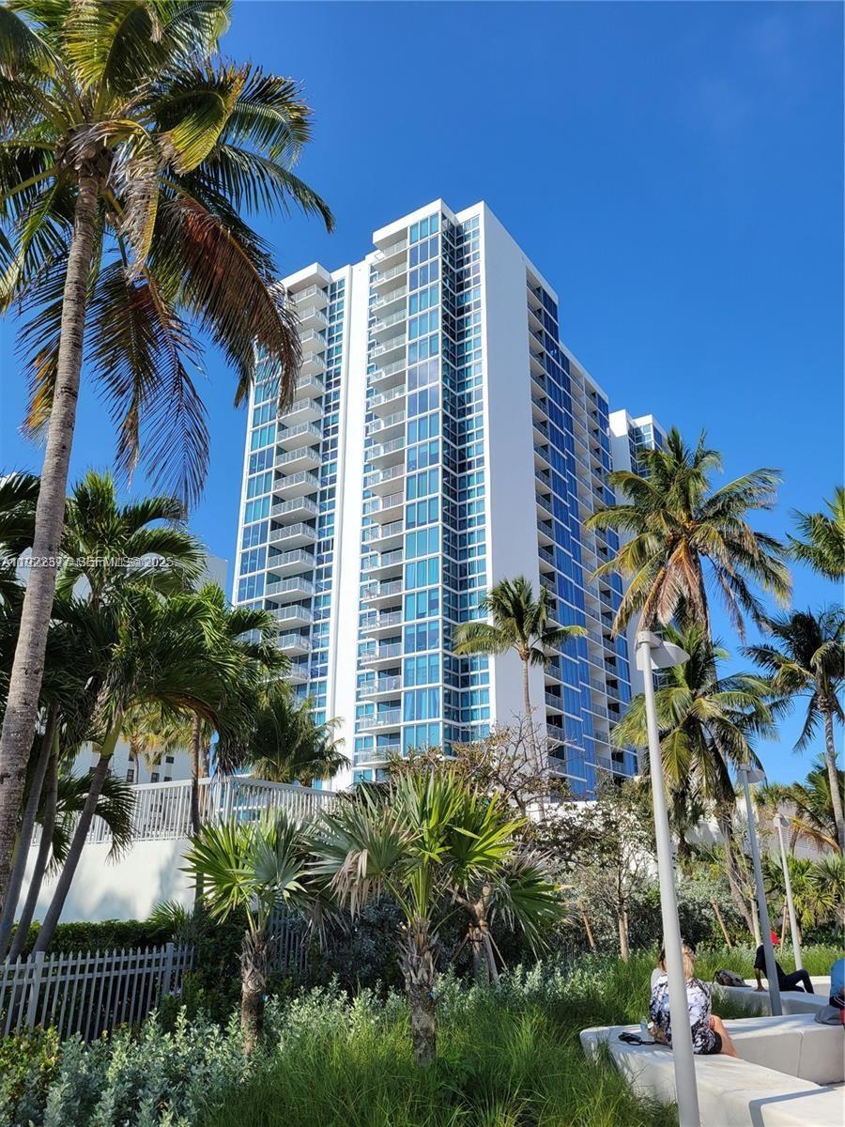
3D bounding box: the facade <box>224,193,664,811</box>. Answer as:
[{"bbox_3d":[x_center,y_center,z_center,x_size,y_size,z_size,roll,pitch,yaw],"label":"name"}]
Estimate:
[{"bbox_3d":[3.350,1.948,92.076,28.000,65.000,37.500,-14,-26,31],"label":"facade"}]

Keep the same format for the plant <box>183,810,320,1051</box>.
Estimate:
[{"bbox_3d":[-1.569,3.296,7.404,1.250,2.200,1.250,4,-22,-10],"label":"plant"}]

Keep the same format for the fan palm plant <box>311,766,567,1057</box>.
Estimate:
[{"bbox_3d":[0.118,2.993,7.097,1.950,2.550,1.800,0,-22,1],"label":"fan palm plant"}]

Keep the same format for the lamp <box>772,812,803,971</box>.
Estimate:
[{"bbox_3d":[7.978,7.071,18.032,0.430,3.400,0.280,-7,-23,18],"label":"lamp"}]

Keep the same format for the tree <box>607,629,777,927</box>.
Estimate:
[{"bbox_3d":[6.929,5.203,20.538,4.100,7.900,4.100,-7,-23,17],"label":"tree"}]

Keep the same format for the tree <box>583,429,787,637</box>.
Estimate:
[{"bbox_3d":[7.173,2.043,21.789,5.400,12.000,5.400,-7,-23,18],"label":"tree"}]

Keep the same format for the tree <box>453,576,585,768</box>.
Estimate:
[{"bbox_3d":[3.944,5.753,32.146,4.800,11.400,4.800,-2,-22,7],"label":"tree"}]

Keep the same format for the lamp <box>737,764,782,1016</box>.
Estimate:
[{"bbox_3d":[4.706,4.443,11.430,0.430,3.400,0.280,-7,-23,18],"label":"lamp"}]

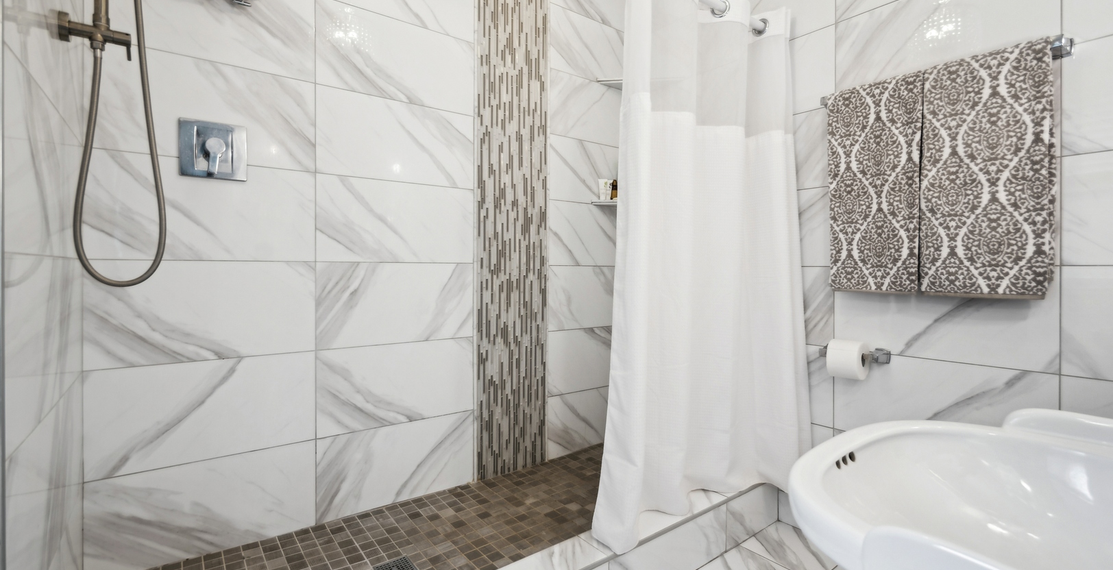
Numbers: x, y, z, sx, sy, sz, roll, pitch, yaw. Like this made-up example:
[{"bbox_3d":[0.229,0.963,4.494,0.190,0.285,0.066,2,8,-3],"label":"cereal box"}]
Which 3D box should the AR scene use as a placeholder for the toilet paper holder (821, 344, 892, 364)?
[{"bbox_3d":[1.085,0.254,1.703,0.073,0.055,0.215,-1,1,-39],"label":"toilet paper holder"}]

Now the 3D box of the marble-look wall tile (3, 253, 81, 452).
[{"bbox_3d":[-1.053,0.097,0.967,0.010,0.309,0.700,-1,1,-39],"label":"marble-look wall tile"}]

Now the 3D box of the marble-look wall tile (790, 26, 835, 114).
[{"bbox_3d":[0.895,-0.860,2.023,0.012,0.311,0.601,-1,1,-38],"label":"marble-look wall tile"}]

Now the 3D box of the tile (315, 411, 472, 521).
[{"bbox_3d":[-0.601,0.688,1.798,0.601,0.304,0.012,-1,1,-35],"label":"tile"}]

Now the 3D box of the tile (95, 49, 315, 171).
[{"bbox_3d":[-1.081,-0.543,1.457,0.576,0.311,0.012,-1,1,-35],"label":"tile"}]

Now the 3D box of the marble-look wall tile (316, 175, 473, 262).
[{"bbox_3d":[-0.603,-0.240,1.811,0.613,0.309,0.010,-1,1,-39],"label":"marble-look wall tile"}]

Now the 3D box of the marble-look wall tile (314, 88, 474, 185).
[{"bbox_3d":[-0.601,-0.553,1.798,0.601,0.313,0.012,-1,1,-35],"label":"marble-look wall tile"}]

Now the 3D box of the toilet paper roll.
[{"bbox_3d":[1.059,0.272,1.680,0.132,0.132,0.102,-1,1,-39],"label":"toilet paper roll"}]

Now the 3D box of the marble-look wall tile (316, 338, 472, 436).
[{"bbox_3d":[-0.604,0.382,1.812,0.613,0.309,0.010,-1,1,-39],"label":"marble-look wall tile"}]

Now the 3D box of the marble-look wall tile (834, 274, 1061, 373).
[{"bbox_3d":[1.258,0.093,1.556,0.010,0.309,0.592,-1,1,-39],"label":"marble-look wall tile"}]

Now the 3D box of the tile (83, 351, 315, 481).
[{"bbox_3d":[-1.081,0.390,1.457,0.576,0.309,0.012,-1,1,-35],"label":"tile"}]

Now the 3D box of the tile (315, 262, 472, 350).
[{"bbox_3d":[-0.601,0.070,1.798,0.601,0.312,0.012,-1,1,-35],"label":"tile"}]

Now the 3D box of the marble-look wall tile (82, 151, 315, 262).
[{"bbox_3d":[-1.062,-0.229,1.438,0.565,0.309,0.010,-1,1,-39],"label":"marble-look wall tile"}]

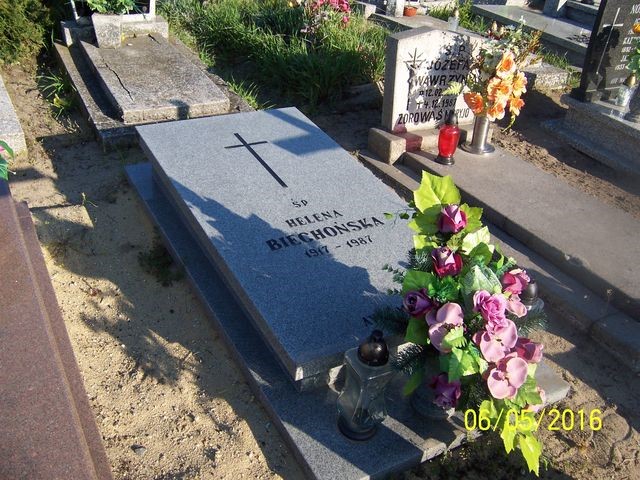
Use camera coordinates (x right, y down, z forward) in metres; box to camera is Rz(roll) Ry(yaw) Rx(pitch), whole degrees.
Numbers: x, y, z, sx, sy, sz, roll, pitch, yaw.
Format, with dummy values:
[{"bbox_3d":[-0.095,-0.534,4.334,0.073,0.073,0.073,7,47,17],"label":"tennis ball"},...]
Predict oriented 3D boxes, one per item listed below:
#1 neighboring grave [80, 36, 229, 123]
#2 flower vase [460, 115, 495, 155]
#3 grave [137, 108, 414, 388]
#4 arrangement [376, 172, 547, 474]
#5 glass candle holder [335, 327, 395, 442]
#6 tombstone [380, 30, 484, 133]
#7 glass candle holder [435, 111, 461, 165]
[{"bbox_3d":[-1.028,-0.992,3.685,0.564,0.088,1.212,-14,38,-24],"label":"neighboring grave"},{"bbox_3d":[0.763,-0.515,2.872,0.152,0.187,0.152,0,35,0],"label":"flower vase"},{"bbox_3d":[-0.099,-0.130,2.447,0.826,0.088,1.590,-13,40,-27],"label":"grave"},{"bbox_3d":[0.379,0.215,1.670,0.432,0.590,0.373,-11,36,-16],"label":"arrangement"},{"bbox_3d":[0.120,0.391,1.613,0.113,0.346,0.113,-8,35,-18],"label":"glass candle holder"},{"bbox_3d":[0.582,-0.799,3.019,0.467,0.481,0.098,-11,36,-16],"label":"tombstone"},{"bbox_3d":[0.581,-0.460,2.736,0.093,0.246,0.093,0,35,0],"label":"glass candle holder"}]

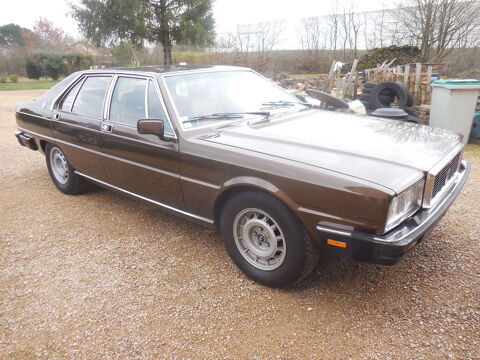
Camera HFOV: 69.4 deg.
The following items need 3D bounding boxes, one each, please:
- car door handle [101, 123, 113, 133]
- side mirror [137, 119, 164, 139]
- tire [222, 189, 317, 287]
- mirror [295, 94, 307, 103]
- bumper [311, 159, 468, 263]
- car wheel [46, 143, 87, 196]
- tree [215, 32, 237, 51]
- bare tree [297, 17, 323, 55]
[{"bbox_3d":[-1.129,-0.446,2.942,0.130,0.082,0.040,14,24,38],"label":"car door handle"},{"bbox_3d":[-0.613,-0.355,2.373,0.090,0.120,0.185,14,24,38],"label":"side mirror"},{"bbox_3d":[0.179,0.345,2.266,0.685,0.680,0.230,14,24,38],"label":"tire"},{"bbox_3d":[0.668,-0.868,3.821,0.090,0.115,0.185,14,24,38],"label":"mirror"},{"bbox_3d":[1.172,0.107,2.339,0.490,0.210,1.860,14,24,38],"label":"bumper"},{"bbox_3d":[-1.972,-0.200,3.975,0.685,0.680,0.230,14,24,38],"label":"car wheel"},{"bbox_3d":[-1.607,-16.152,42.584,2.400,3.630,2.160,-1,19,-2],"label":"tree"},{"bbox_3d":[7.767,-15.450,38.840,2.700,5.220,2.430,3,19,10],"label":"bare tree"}]

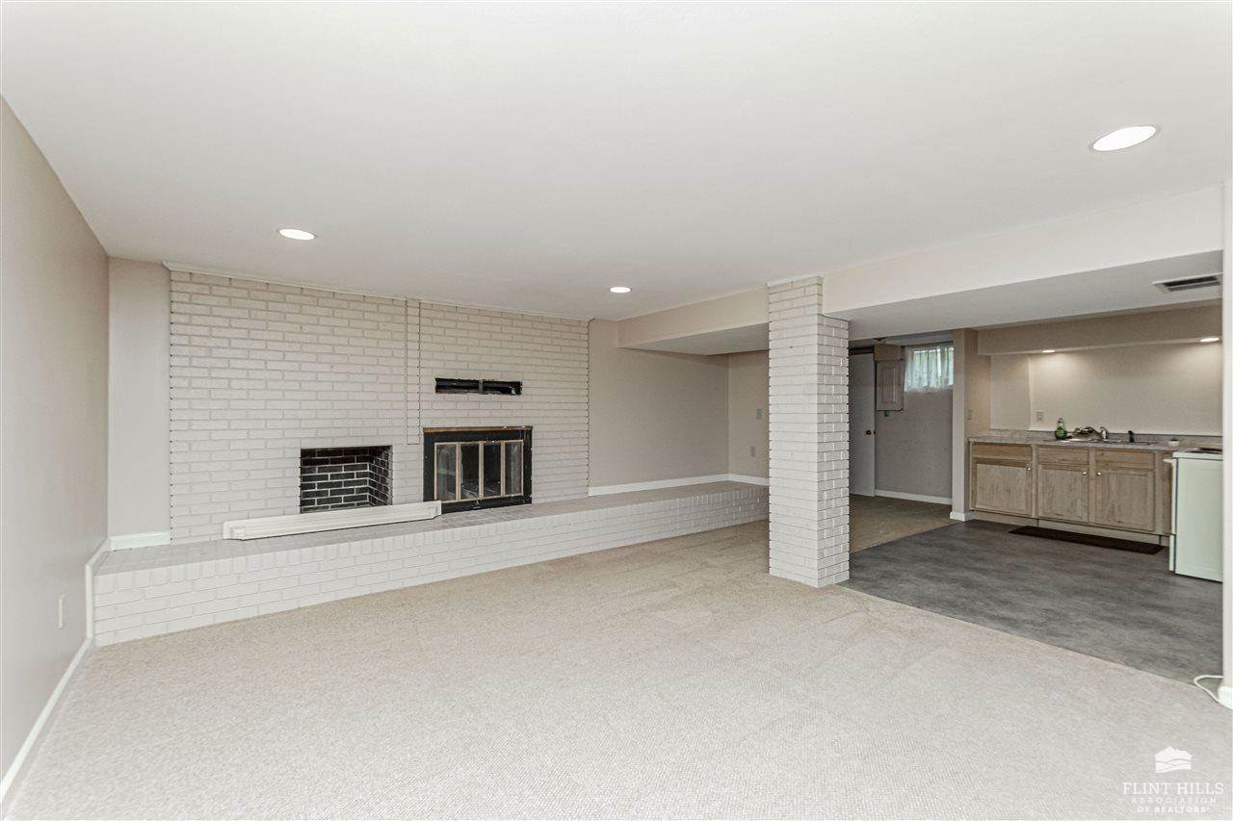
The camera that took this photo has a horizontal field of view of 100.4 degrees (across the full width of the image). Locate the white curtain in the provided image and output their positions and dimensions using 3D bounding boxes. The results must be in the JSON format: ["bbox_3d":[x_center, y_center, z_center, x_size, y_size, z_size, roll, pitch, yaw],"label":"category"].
[{"bbox_3d":[4.189,-0.567,6.815,0.100,0.610,0.670,0,0,-38],"label":"white curtain"}]

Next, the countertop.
[{"bbox_3d":[4.785,0.295,5.080,0.640,0.124,2.095,0,0,-38],"label":"countertop"}]

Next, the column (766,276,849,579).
[{"bbox_3d":[1.420,0.144,3.782,0.399,2.140,0.393,0,0,-38],"label":"column"}]

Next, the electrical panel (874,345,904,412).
[{"bbox_3d":[3.828,-0.444,7.206,0.095,0.915,0.360,0,0,-38],"label":"electrical panel"}]

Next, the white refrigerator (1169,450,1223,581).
[{"bbox_3d":[4.644,0.762,3.824,0.740,0.912,0.685,0,0,-38],"label":"white refrigerator"}]

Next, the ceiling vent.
[{"bbox_3d":[2.980,-0.652,2.665,0.370,0.028,0.237,0,0,-38],"label":"ceiling vent"}]

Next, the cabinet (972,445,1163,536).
[{"bbox_3d":[4.633,0.774,5.293,0.600,0.838,1.520,0,0,-38],"label":"cabinet"}]

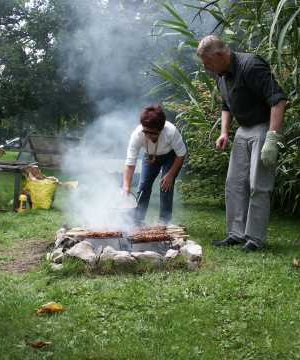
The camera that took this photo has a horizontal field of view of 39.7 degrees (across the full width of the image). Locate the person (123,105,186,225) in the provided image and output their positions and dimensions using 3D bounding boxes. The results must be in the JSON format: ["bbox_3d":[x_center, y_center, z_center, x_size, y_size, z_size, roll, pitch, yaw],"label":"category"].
[{"bbox_3d":[0.060,-0.030,3.550,0.550,1.150,0.820,0,2,11],"label":"person"}]

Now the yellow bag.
[{"bbox_3d":[-1.680,0.190,6.450,0.490,0.480,0.380,0,2,-11],"label":"yellow bag"}]

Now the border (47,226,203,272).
[{"bbox_3d":[-0.175,0.455,3.000,1.040,0.200,0.860,0,2,0],"label":"border"}]

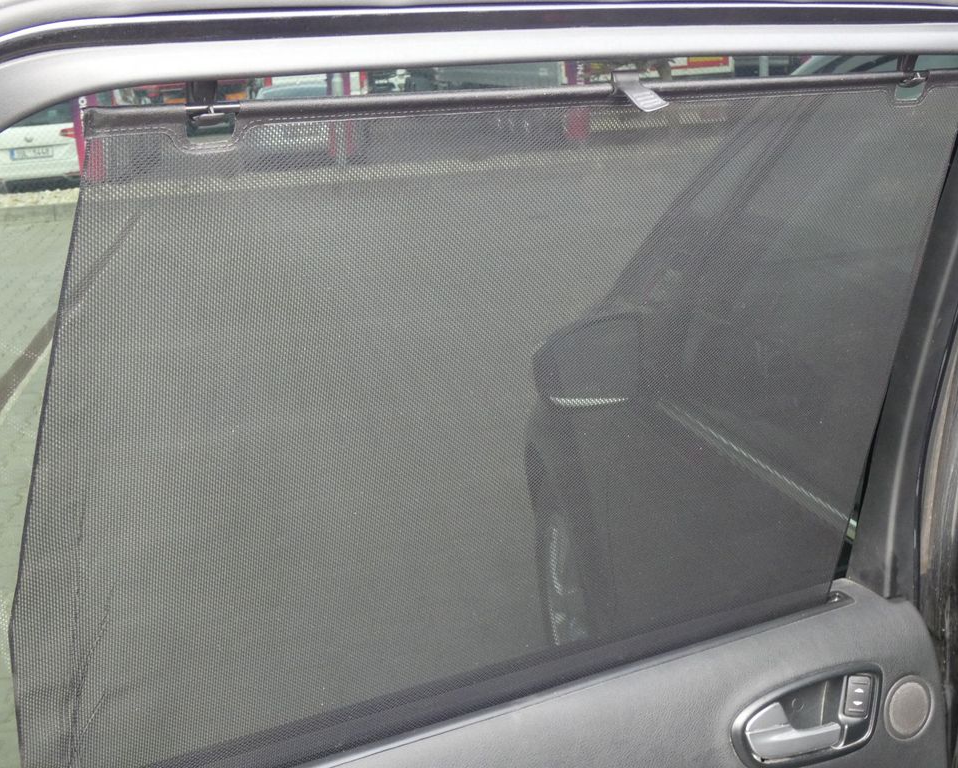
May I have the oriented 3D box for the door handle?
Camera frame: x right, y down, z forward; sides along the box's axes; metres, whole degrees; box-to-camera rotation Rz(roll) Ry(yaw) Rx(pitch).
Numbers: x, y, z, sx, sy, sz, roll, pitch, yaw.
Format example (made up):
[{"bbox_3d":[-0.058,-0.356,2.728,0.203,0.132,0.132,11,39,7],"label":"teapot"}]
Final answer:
[{"bbox_3d":[0.243,0.270,0.985,0.088,0.043,0.028,-9,14,-28],"label":"door handle"}]

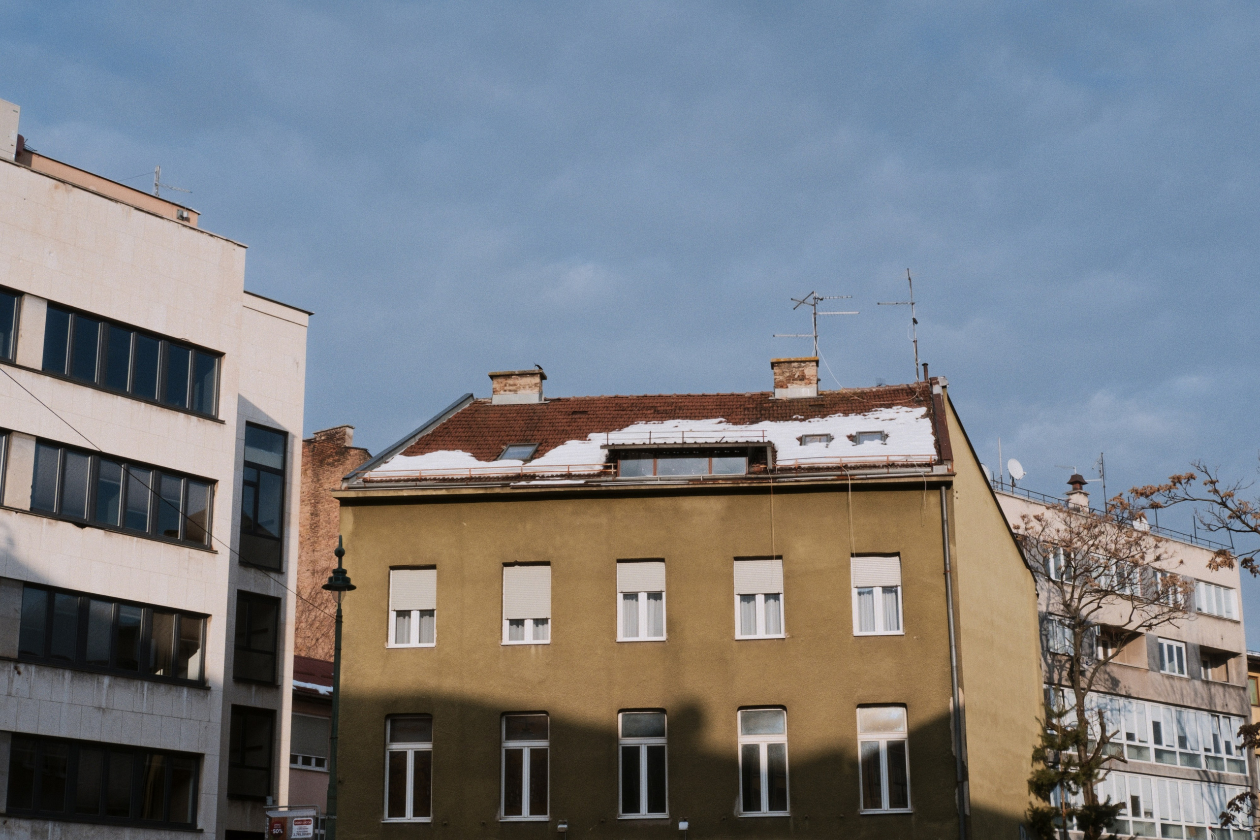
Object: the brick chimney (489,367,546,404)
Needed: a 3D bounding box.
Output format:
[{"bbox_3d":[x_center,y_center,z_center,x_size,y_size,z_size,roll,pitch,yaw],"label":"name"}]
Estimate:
[{"bbox_3d":[-2.938,-0.765,48.540,1.439,0.877,0.626,-2,-16,5],"label":"brick chimney"}]

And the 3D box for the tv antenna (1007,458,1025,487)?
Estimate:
[{"bbox_3d":[14.574,1.970,70.000,0.800,1.060,0.500,10,-19,-33],"label":"tv antenna"}]

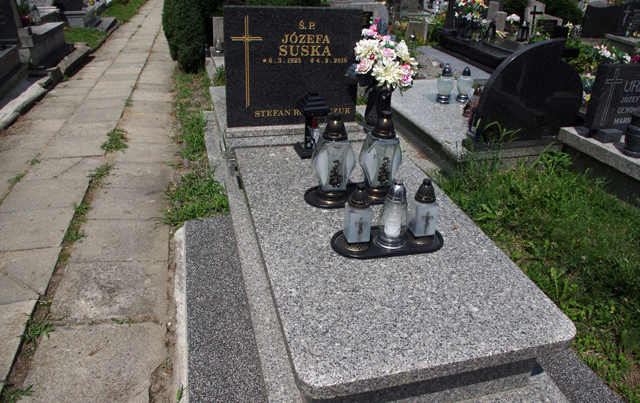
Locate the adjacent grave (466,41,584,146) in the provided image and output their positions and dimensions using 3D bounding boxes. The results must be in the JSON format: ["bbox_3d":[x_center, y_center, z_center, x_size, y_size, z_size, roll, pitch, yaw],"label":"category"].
[{"bbox_3d":[1.237,-0.652,2.792,0.650,0.600,0.080,-4,27,-16],"label":"adjacent grave"}]

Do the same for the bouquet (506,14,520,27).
[{"bbox_3d":[4.239,-3.965,10.503,0.310,0.300,0.290,11,27,18],"label":"bouquet"}]

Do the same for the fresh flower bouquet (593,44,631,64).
[{"bbox_3d":[2.615,-1.319,4.300,0.310,0.200,0.250,-4,27,-16],"label":"fresh flower bouquet"}]

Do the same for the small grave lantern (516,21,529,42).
[{"bbox_3d":[3.041,-2.553,7.200,0.140,0.300,0.140,-4,27,-16],"label":"small grave lantern"}]

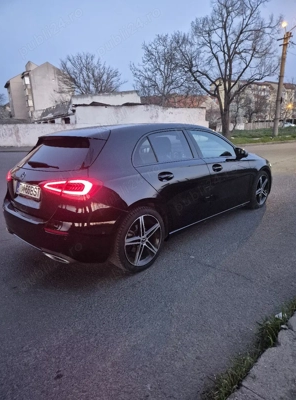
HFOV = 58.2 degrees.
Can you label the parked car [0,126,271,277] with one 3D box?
[{"bbox_3d":[0.365,-0.434,4.069,4.420,1.440,1.840,-16,22,-42],"label":"parked car"}]

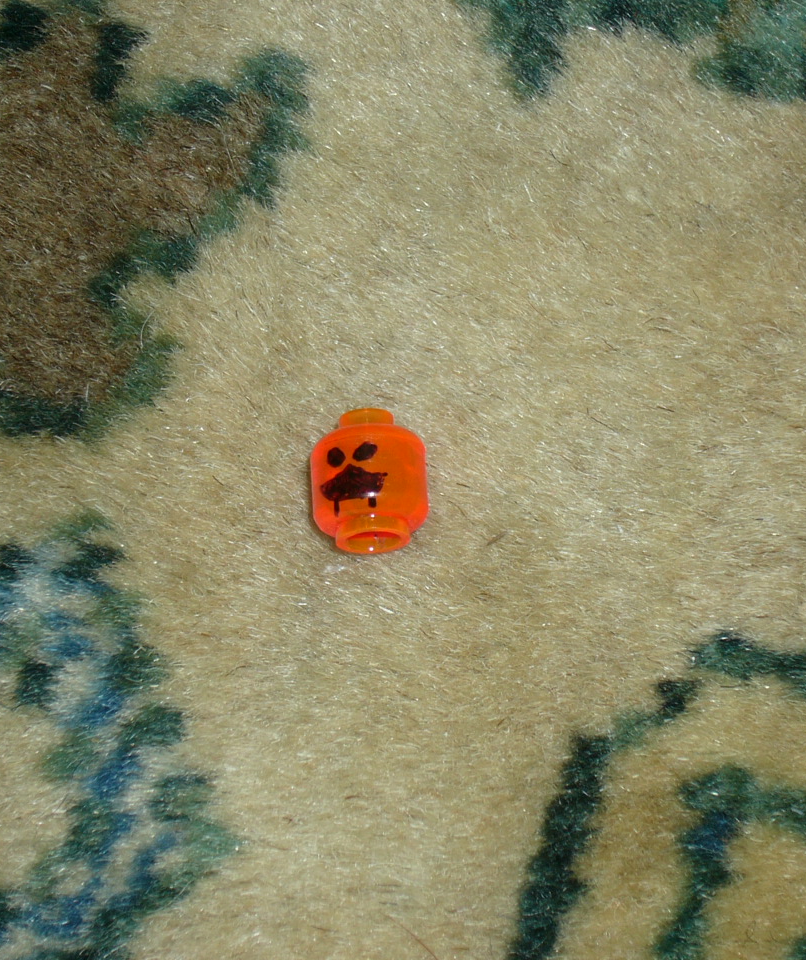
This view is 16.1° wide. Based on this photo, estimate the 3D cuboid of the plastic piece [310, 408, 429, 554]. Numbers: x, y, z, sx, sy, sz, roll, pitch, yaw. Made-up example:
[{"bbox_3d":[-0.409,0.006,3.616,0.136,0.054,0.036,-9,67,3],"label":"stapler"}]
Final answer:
[{"bbox_3d":[-0.003,0.000,0.246,0.010,0.010,0.011,-10,68,17],"label":"plastic piece"}]

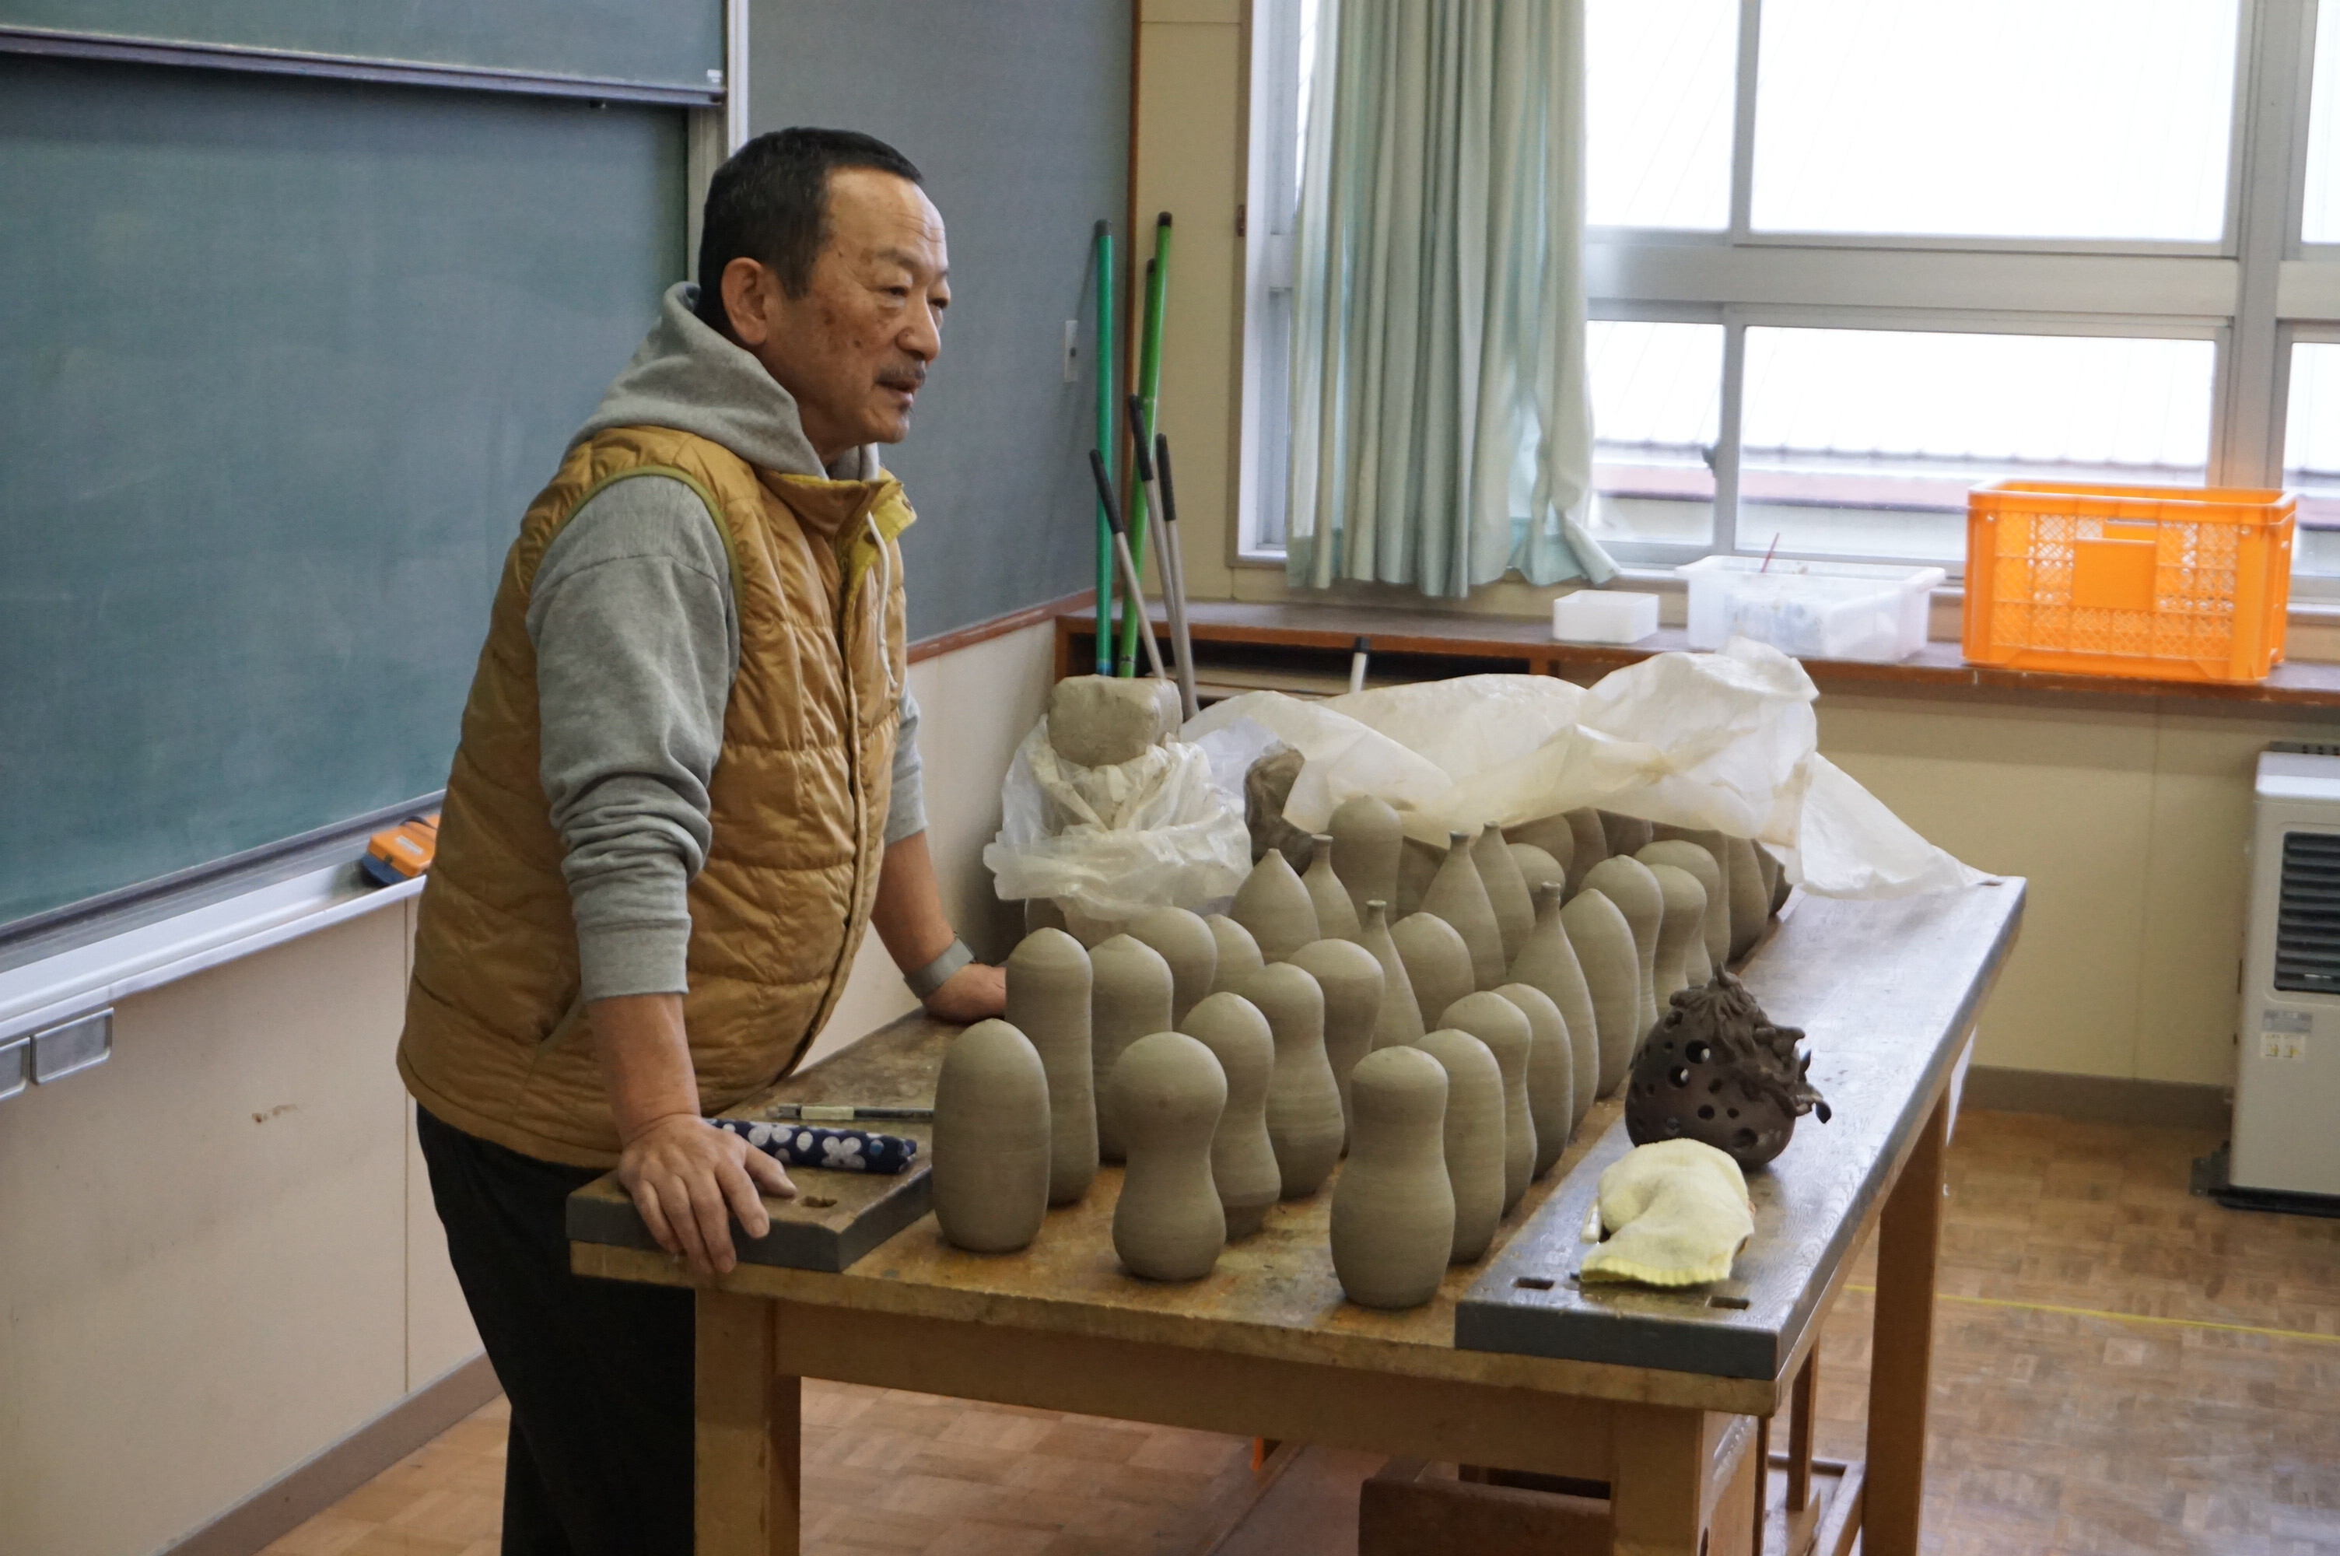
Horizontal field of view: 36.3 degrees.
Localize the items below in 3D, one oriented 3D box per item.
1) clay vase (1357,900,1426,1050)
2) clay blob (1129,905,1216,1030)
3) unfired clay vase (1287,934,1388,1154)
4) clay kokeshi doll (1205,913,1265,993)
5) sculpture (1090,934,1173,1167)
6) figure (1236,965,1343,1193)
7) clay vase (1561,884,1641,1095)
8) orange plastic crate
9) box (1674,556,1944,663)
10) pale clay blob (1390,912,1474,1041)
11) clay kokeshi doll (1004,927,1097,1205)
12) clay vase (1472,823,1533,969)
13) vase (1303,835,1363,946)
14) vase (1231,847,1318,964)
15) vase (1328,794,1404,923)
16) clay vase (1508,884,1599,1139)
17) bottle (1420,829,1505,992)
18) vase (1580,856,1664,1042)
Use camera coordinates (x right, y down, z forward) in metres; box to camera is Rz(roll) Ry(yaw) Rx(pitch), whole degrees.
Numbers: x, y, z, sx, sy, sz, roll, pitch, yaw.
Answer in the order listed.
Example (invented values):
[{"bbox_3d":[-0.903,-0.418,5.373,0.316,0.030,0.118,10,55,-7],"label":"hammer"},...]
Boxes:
[{"bbox_3d":[0.178,0.198,3.109,0.094,0.187,0.094,4,10,18],"label":"clay vase"},{"bbox_3d":[-0.004,0.202,3.053,0.090,0.189,0.090,4,10,18],"label":"clay blob"},{"bbox_3d":[0.135,0.222,2.979,0.090,0.179,0.090,1,9,0],"label":"unfired clay vase"},{"bbox_3d":[0.039,0.200,3.105,0.086,0.165,0.086,4,9,18],"label":"clay kokeshi doll"},{"bbox_3d":[-0.038,0.221,2.950,0.085,0.184,0.085,1,9,0],"label":"sculpture"},{"bbox_3d":[0.086,0.239,2.839,0.102,0.187,0.102,1,9,0],"label":"figure"},{"bbox_3d":[0.373,0.190,3.178,0.092,0.186,0.092,4,10,18],"label":"clay vase"},{"bbox_3d":[1.620,-0.337,6.022,0.501,0.283,0.303,5,10,22],"label":"orange plastic crate"},{"bbox_3d":[1.095,-0.288,6.117,0.404,0.130,0.254,4,10,20],"label":"box"},{"bbox_3d":[0.229,0.195,3.247,0.095,0.149,0.095,4,10,18],"label":"pale clay blob"},{"bbox_3d":[-0.095,0.223,2.793,0.081,0.213,0.081,1,9,0],"label":"clay kokeshi doll"},{"bbox_3d":[0.314,0.136,3.512,0.094,0.186,0.094,4,10,18],"label":"clay vase"},{"bbox_3d":[0.140,0.151,3.333,0.088,0.195,0.088,4,9,18],"label":"vase"},{"bbox_3d":[0.095,0.159,3.290,0.089,0.190,0.089,4,9,18],"label":"vase"},{"bbox_3d":[0.190,0.118,3.512,0.083,0.205,0.083,4,9,18],"label":"vase"},{"bbox_3d":[0.320,0.194,3.021,0.094,0.213,0.094,4,9,18],"label":"clay vase"},{"bbox_3d":[0.265,0.152,3.301,0.096,0.207,0.096,4,9,18],"label":"bottle"},{"bbox_3d":[0.417,0.167,3.307,0.088,0.193,0.088,4,10,18],"label":"vase"}]

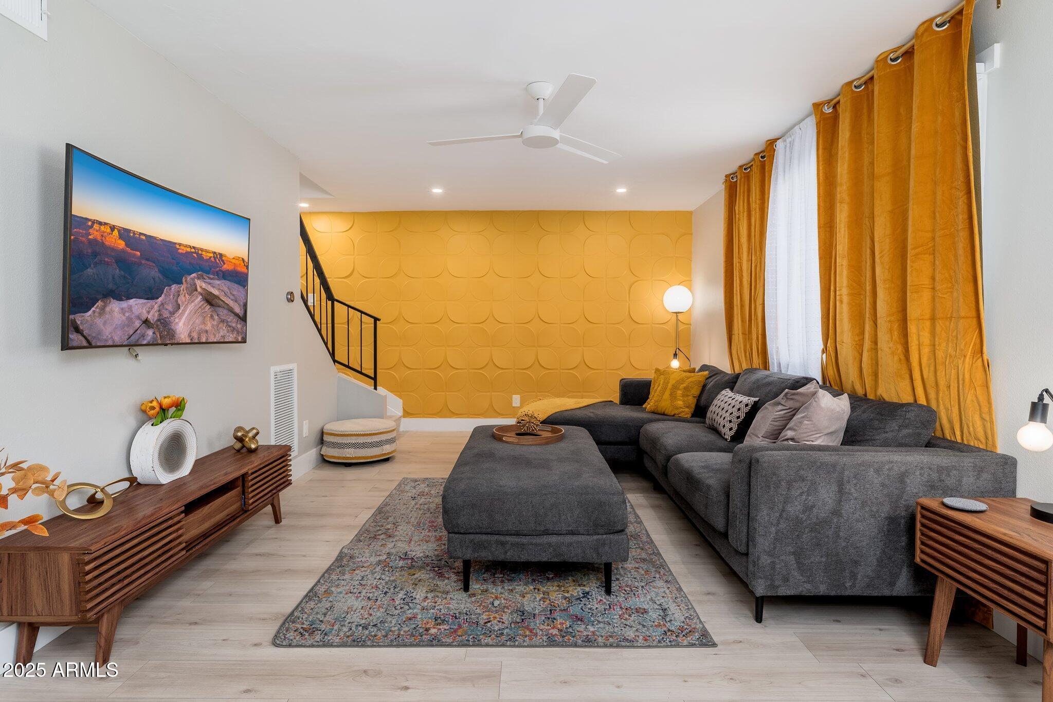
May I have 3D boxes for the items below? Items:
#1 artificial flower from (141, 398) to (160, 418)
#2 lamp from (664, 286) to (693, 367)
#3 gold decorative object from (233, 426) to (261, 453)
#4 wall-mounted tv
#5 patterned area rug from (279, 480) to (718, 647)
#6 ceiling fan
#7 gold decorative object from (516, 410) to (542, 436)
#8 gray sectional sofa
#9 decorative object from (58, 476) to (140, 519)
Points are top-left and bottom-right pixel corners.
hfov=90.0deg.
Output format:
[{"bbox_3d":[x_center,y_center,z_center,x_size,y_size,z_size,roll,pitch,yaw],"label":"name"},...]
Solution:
[{"bbox_3d":[-1.632,0.248,2.286,0.080,0.088,0.080,0,3,0],"label":"artificial flower"},{"bbox_3d":[1.535,0.122,5.368,0.310,1.579,0.310,0,3,0],"label":"lamp"},{"bbox_3d":[-1.574,0.495,2.988,0.150,0.145,0.145,0,3,0],"label":"gold decorative object"},{"bbox_3d":[-1.642,-0.380,2.418,0.090,0.705,1.230,3,3,0],"label":"wall-mounted tv"},{"bbox_3d":[-0.126,1.014,2.954,1.600,0.012,2.120,0,3,0],"label":"patterned area rug"},{"bbox_3d":[0.032,-1.254,2.747,1.180,0.300,1.170,0,3,0],"label":"ceiling fan"},{"bbox_3d":[0.016,0.466,3.424,0.165,0.155,0.165,0,3,0],"label":"gold decorative object"},{"bbox_3d":[0.874,0.576,3.433,1.850,0.845,2.930,0,3,0],"label":"gray sectional sofa"},{"bbox_3d":[-1.625,0.558,2.079,0.220,0.100,0.360,0,3,0],"label":"decorative object"}]

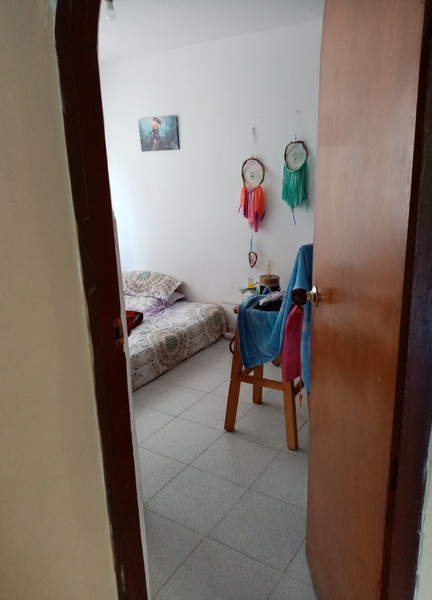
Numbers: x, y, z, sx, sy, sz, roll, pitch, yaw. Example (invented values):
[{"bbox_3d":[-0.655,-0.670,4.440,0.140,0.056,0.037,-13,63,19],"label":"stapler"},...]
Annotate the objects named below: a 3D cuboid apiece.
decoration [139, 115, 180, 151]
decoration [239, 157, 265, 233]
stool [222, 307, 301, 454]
[{"bbox_3d":[-0.512,-1.463,3.979,0.430,0.280,0.025,8,18,33],"label":"decoration"},{"bbox_3d":[0.288,-0.828,3.614,0.215,0.590,0.040,8,18,33],"label":"decoration"},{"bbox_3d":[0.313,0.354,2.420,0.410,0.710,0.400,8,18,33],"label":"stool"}]

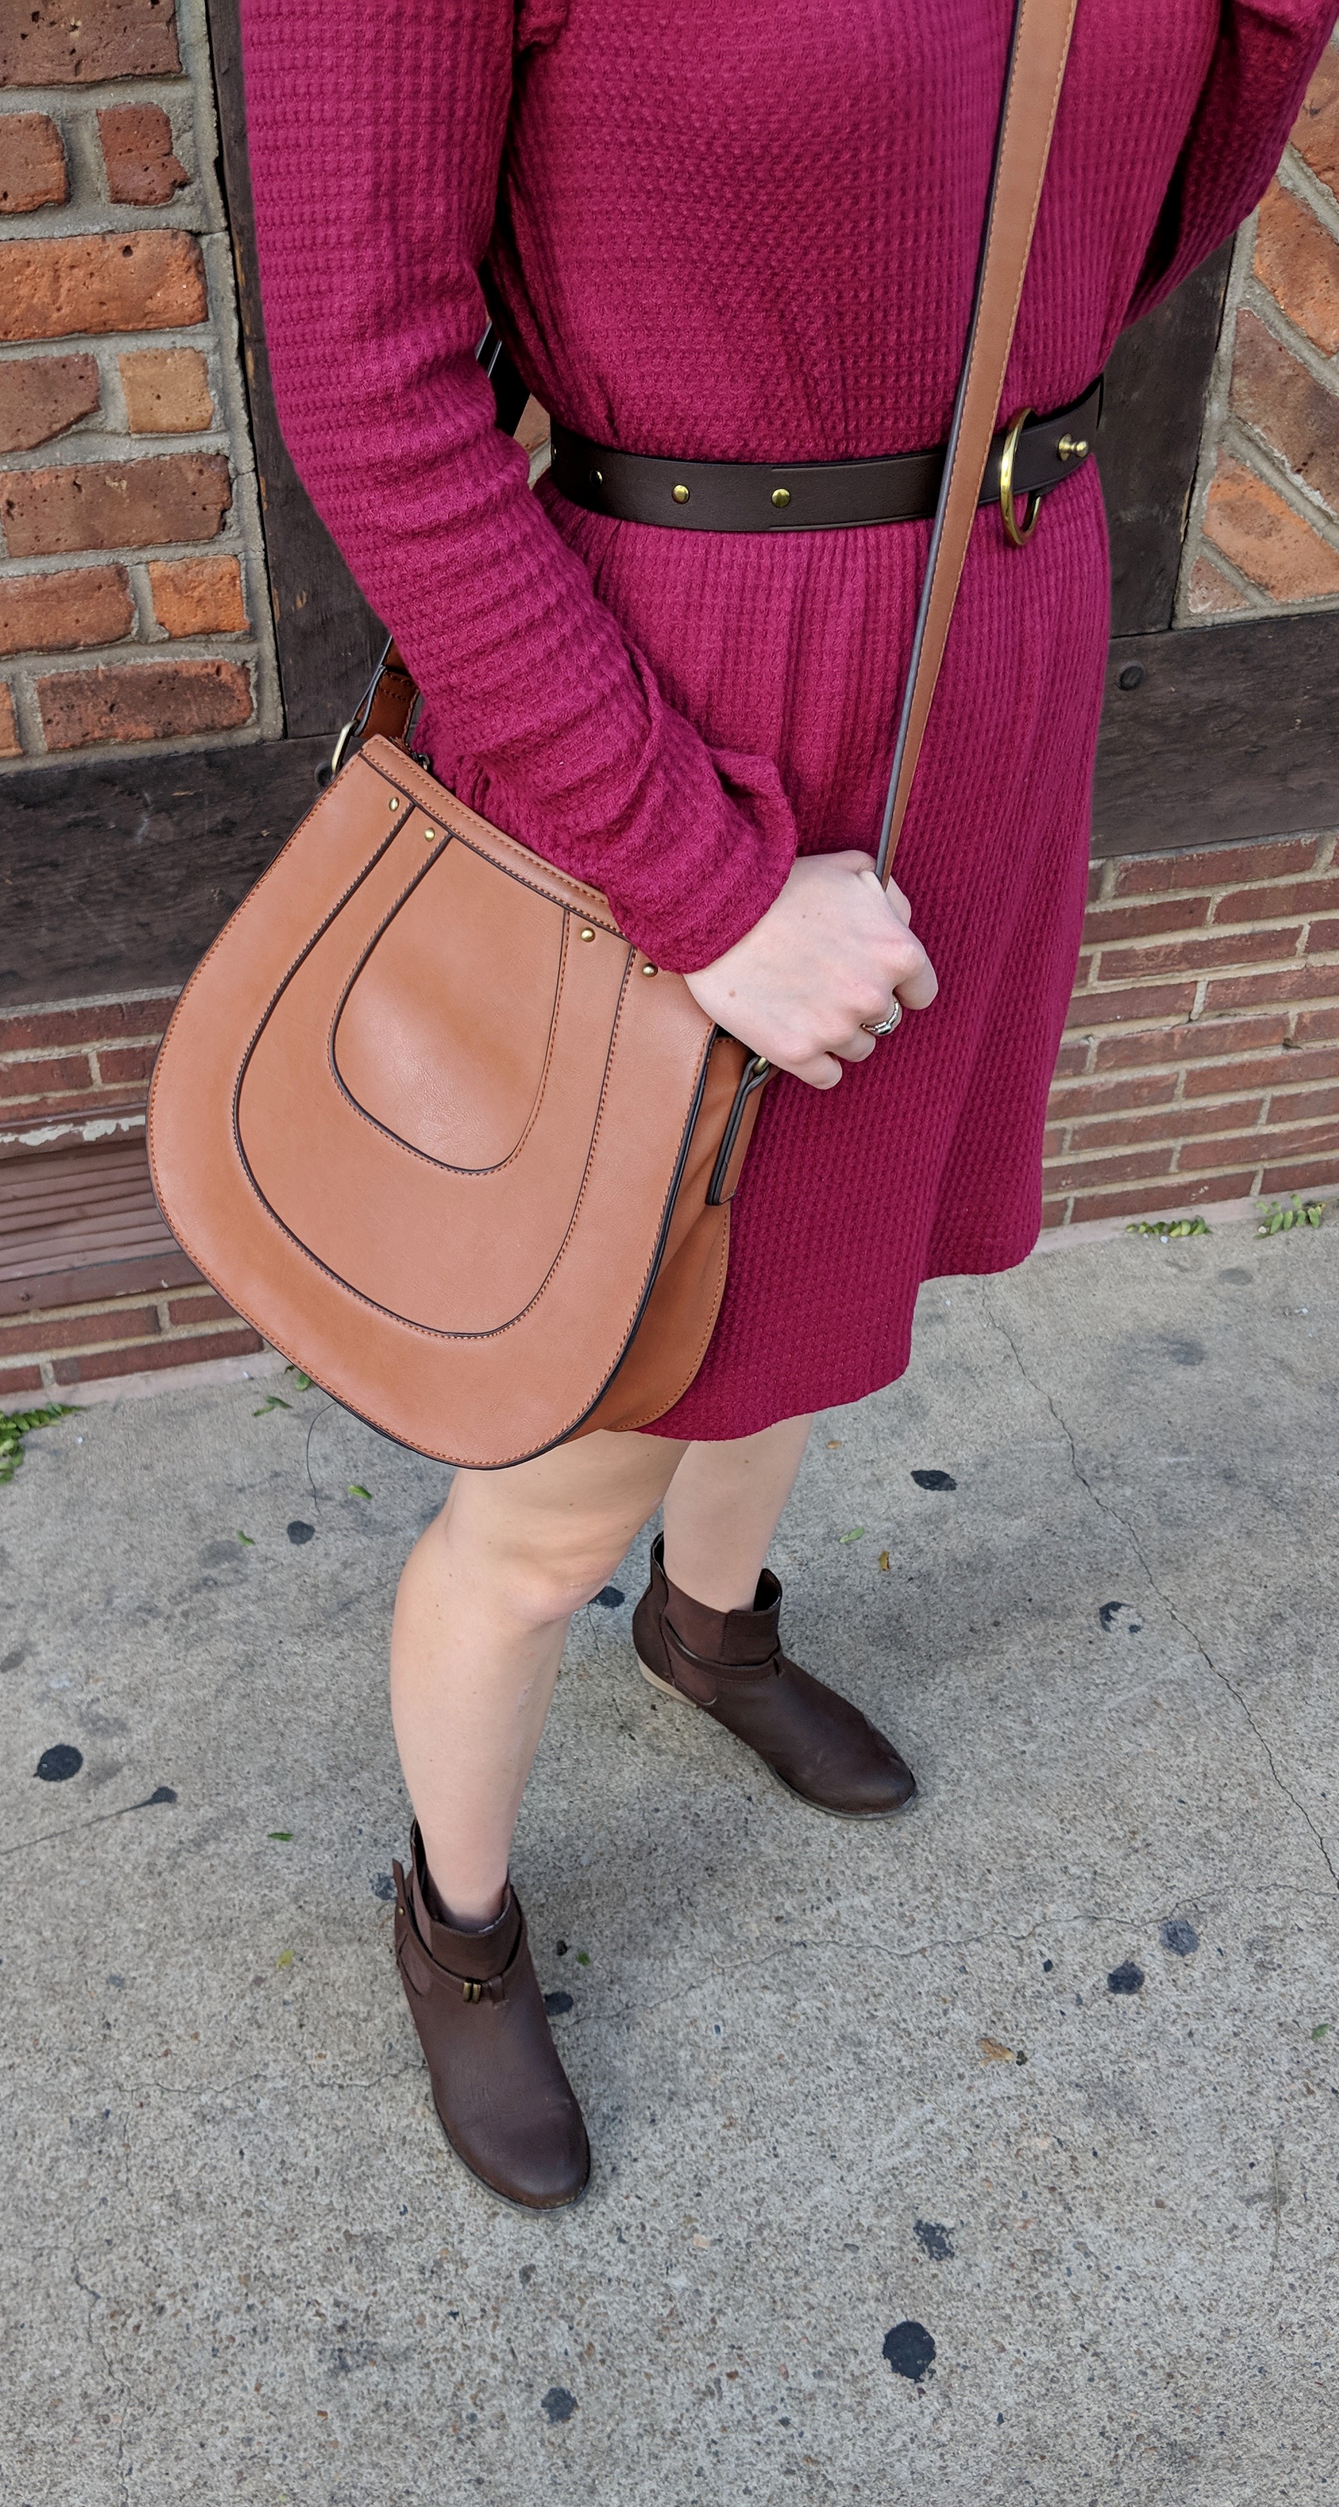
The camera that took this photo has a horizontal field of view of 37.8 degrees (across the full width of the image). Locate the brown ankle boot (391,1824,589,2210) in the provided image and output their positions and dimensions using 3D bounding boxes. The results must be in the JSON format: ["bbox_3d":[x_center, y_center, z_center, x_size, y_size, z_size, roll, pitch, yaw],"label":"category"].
[{"bbox_3d":[-0.143,0.560,1.462,0.094,0.147,0.263,-16,40,-19],"label":"brown ankle boot"}]

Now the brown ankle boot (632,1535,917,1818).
[{"bbox_3d":[0.094,0.368,1.712,0.265,0.149,0.094,28,46,33],"label":"brown ankle boot"}]

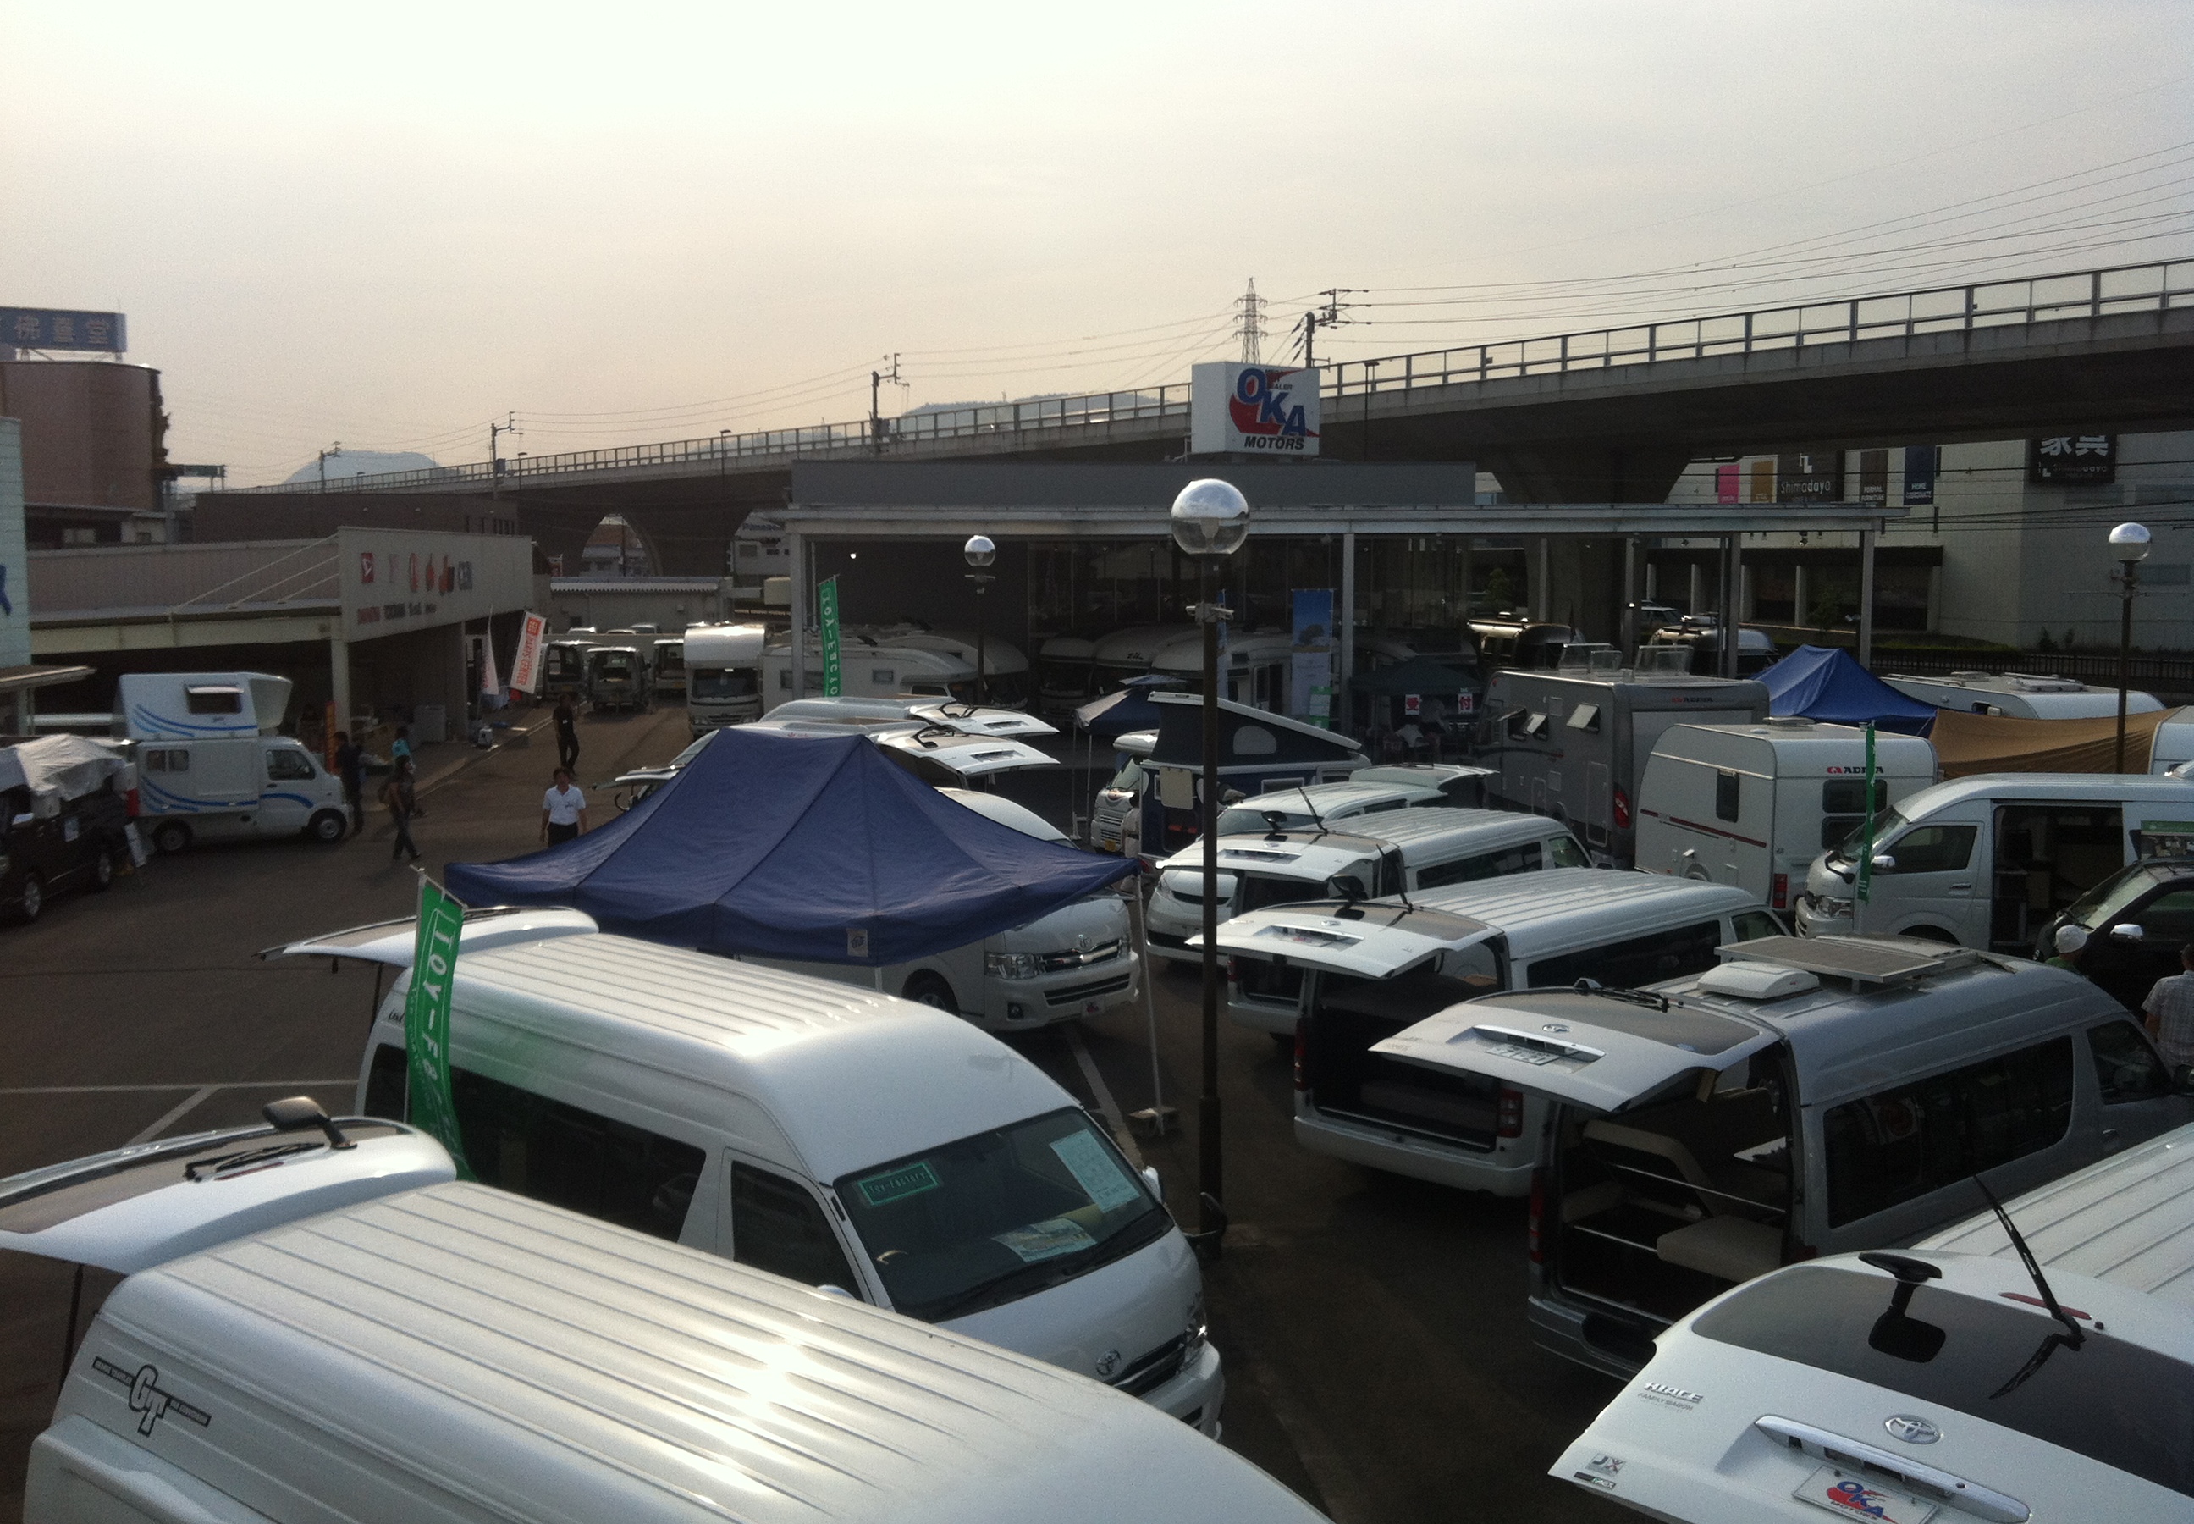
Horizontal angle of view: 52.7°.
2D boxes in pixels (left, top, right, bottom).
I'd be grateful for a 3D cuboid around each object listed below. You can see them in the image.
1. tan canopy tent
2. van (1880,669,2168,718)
[{"bbox_3d":[12.230,-0.209,28.500,3.100,1.100,4.200,2,6,26],"label":"tan canopy tent"},{"bbox_3d":[15.550,-0.013,37.437,2.200,2.700,6.300,0,5,-1],"label":"van"}]

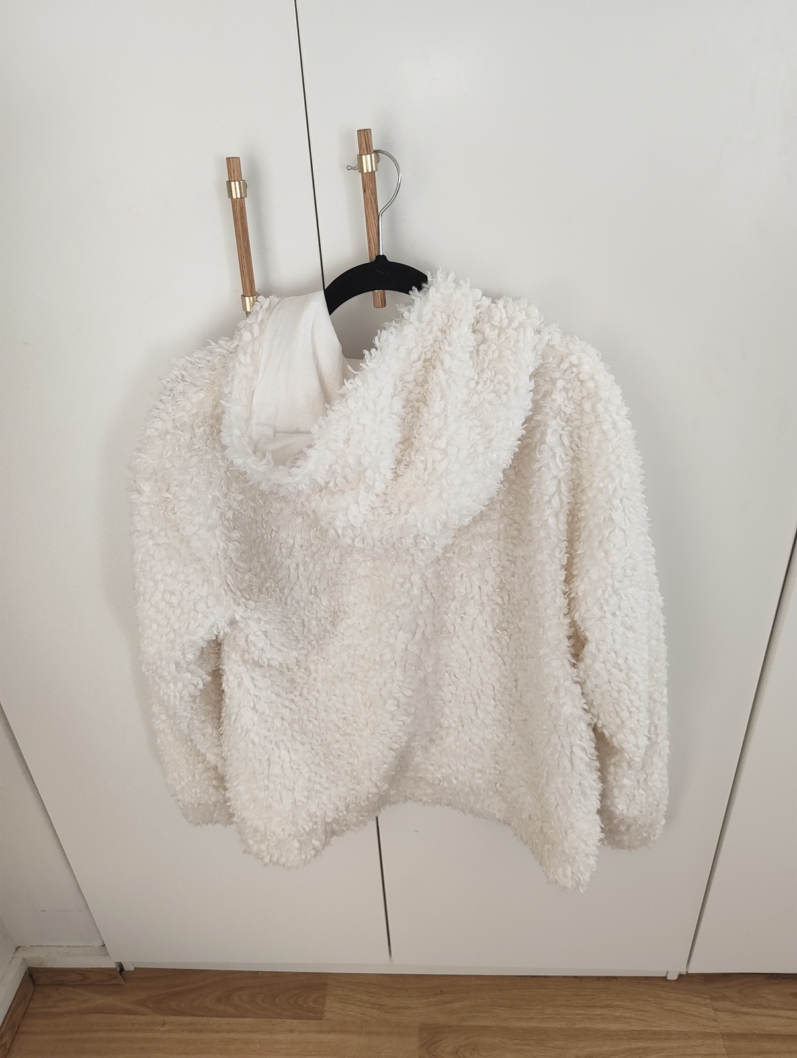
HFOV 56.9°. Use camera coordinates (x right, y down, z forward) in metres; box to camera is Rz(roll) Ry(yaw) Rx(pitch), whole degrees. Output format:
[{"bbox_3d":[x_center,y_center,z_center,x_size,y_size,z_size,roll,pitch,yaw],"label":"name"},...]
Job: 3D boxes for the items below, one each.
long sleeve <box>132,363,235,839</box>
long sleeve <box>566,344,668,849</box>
[{"bbox_3d":[-0.256,0.126,0.865,0.118,0.687,0.125,7,31,-1],"label":"long sleeve"},{"bbox_3d":[0.253,0.132,0.841,0.115,0.703,0.125,-10,29,9],"label":"long sleeve"}]

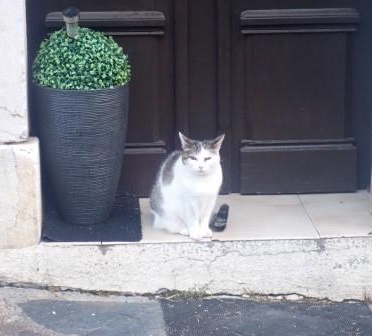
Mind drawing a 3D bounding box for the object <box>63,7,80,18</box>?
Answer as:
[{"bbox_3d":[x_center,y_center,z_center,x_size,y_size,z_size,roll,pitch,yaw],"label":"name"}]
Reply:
[{"bbox_3d":[-0.365,-0.496,4.132,0.056,0.031,0.056,-4,21,1],"label":"object"}]

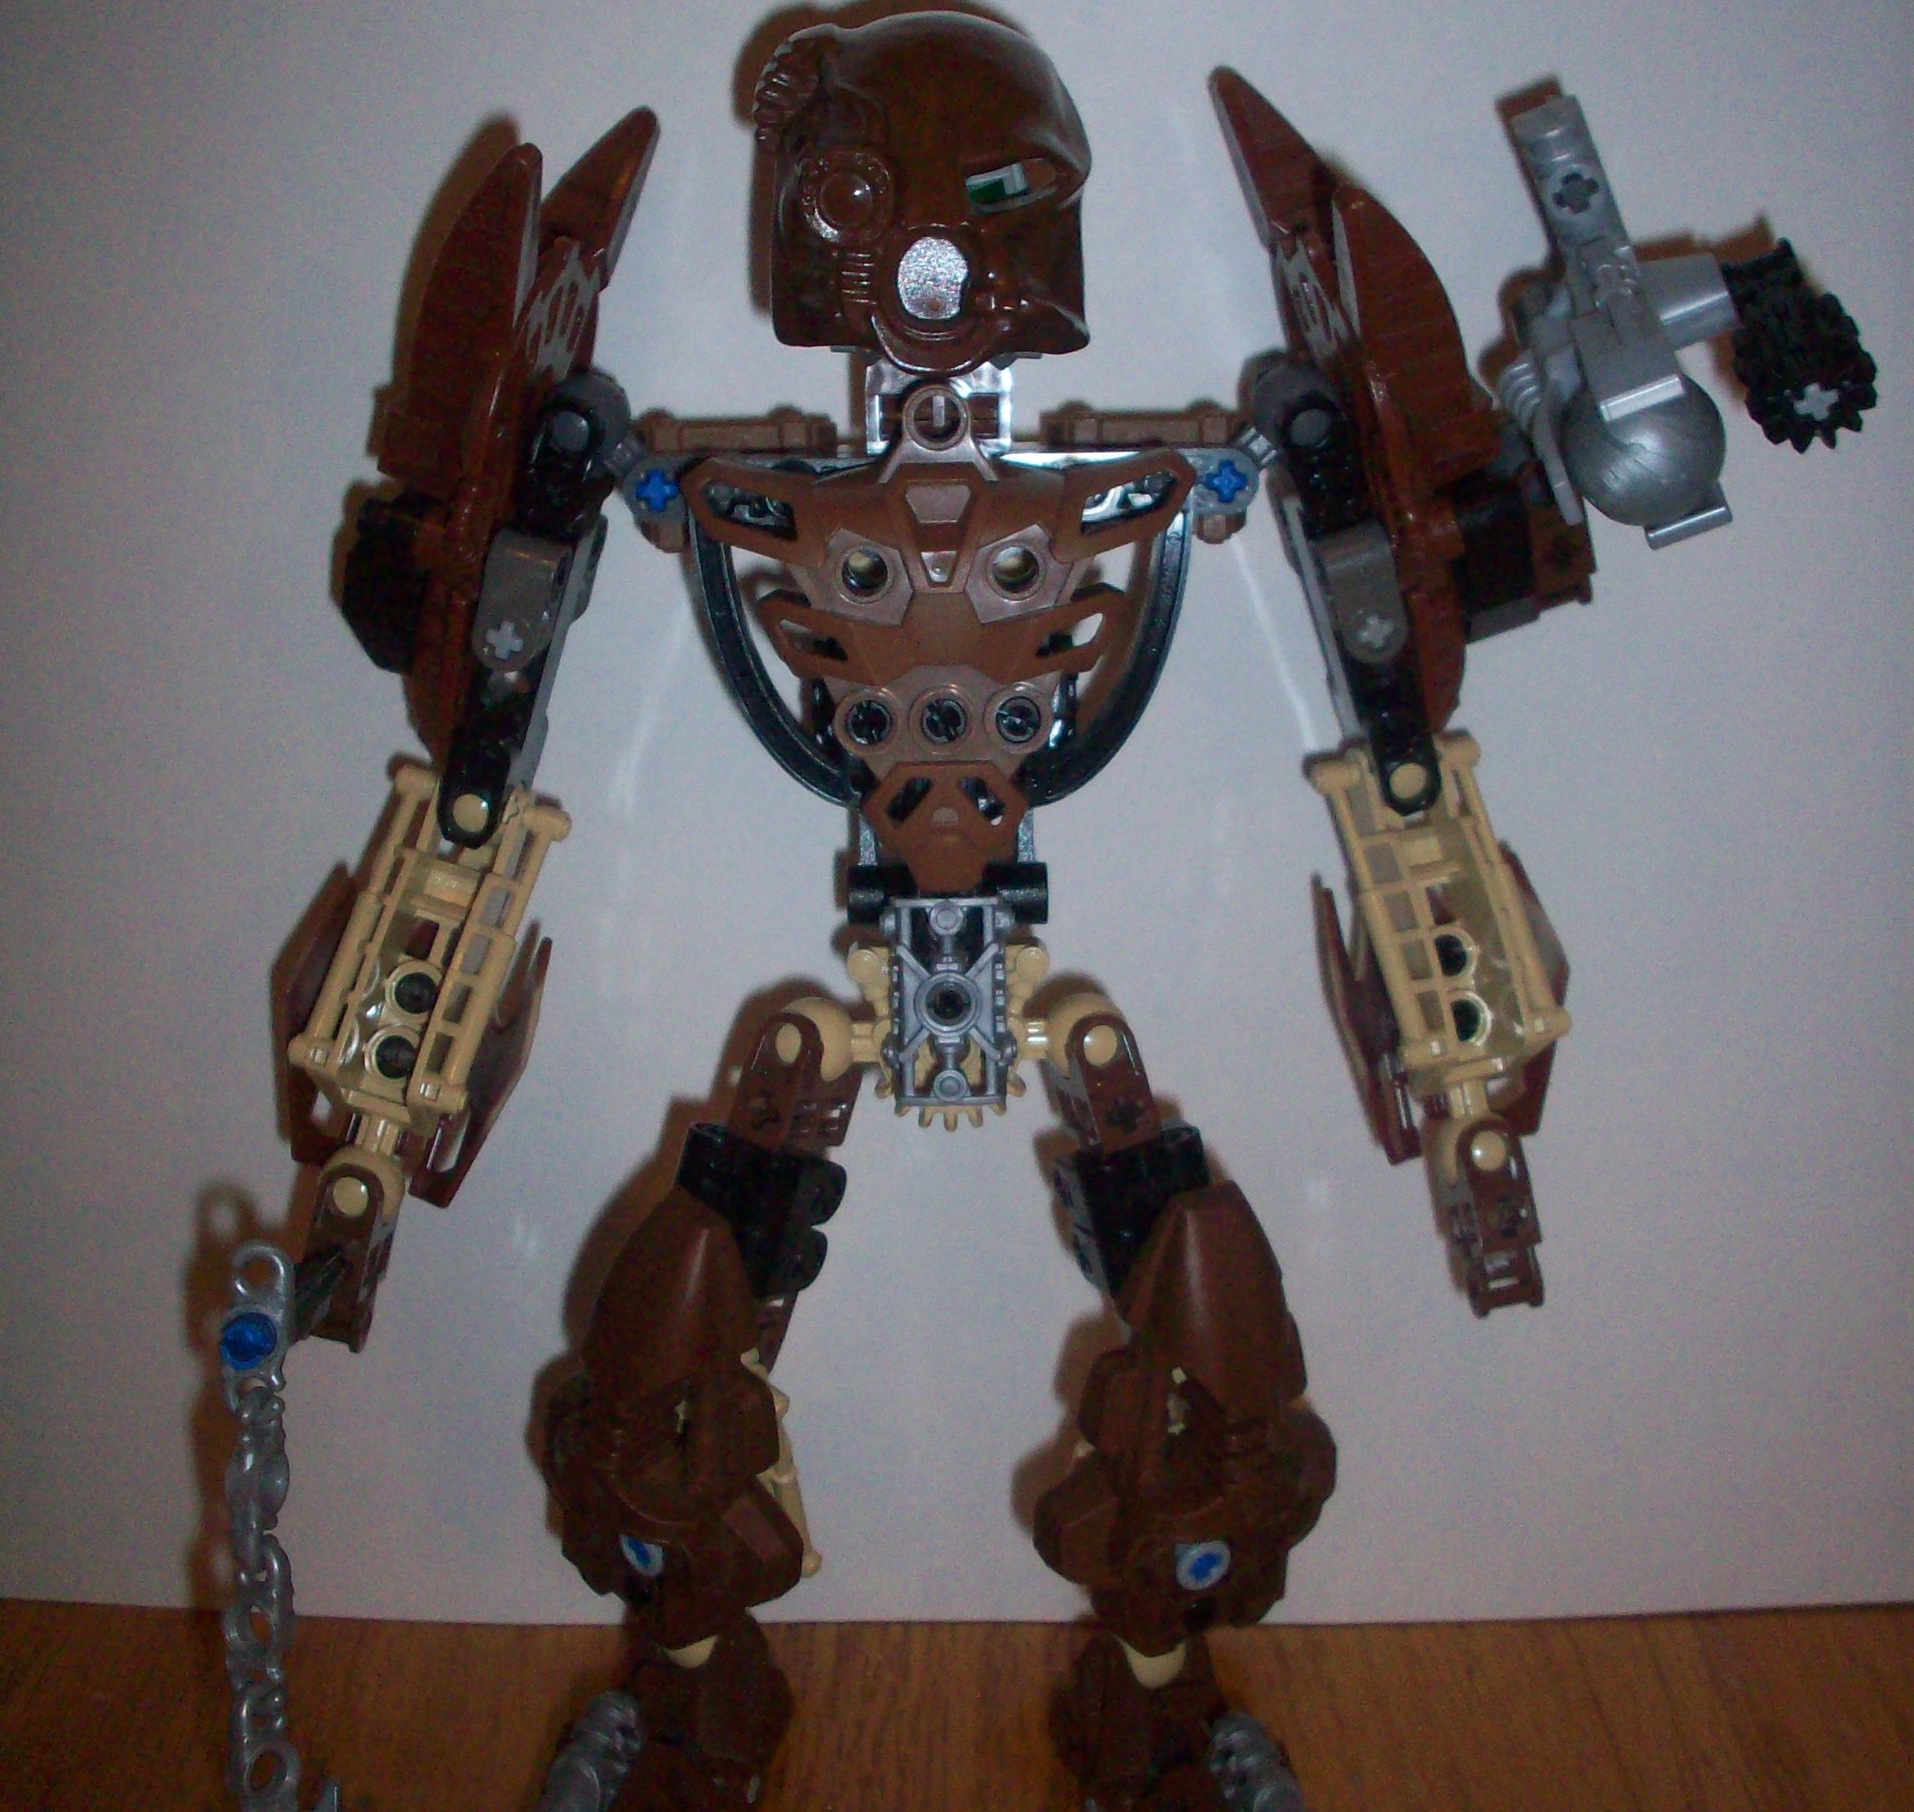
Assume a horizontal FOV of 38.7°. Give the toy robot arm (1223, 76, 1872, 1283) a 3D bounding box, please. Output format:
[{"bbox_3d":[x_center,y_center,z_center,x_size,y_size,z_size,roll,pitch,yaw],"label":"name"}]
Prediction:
[{"bbox_3d":[0.059,-0.023,0.304,0.071,0.143,0.044,-2,22,-6],"label":"toy robot arm"}]

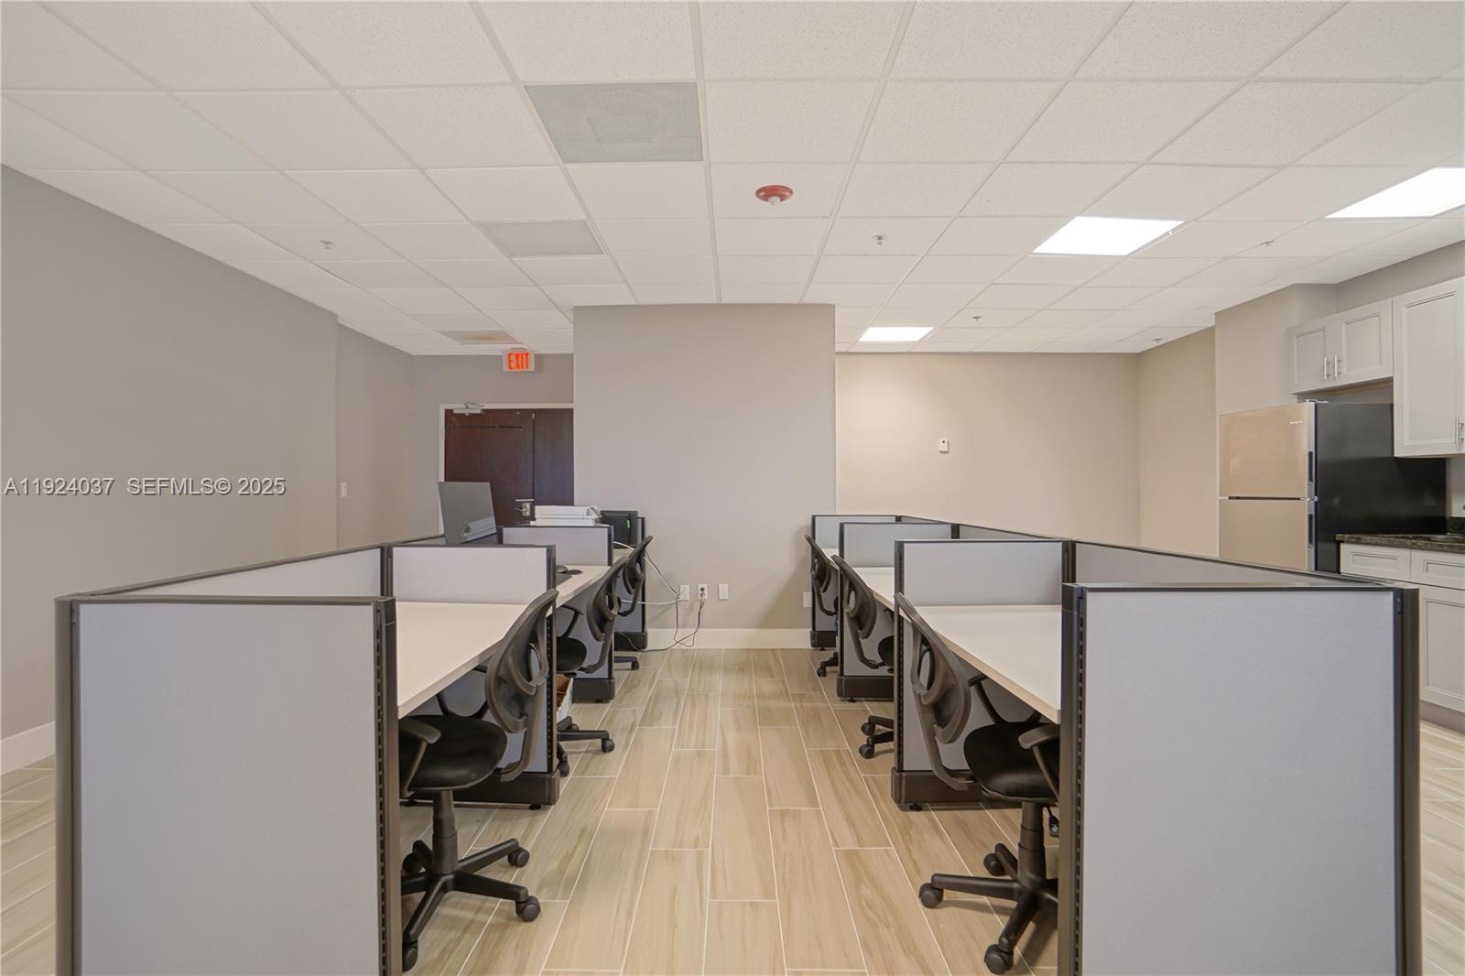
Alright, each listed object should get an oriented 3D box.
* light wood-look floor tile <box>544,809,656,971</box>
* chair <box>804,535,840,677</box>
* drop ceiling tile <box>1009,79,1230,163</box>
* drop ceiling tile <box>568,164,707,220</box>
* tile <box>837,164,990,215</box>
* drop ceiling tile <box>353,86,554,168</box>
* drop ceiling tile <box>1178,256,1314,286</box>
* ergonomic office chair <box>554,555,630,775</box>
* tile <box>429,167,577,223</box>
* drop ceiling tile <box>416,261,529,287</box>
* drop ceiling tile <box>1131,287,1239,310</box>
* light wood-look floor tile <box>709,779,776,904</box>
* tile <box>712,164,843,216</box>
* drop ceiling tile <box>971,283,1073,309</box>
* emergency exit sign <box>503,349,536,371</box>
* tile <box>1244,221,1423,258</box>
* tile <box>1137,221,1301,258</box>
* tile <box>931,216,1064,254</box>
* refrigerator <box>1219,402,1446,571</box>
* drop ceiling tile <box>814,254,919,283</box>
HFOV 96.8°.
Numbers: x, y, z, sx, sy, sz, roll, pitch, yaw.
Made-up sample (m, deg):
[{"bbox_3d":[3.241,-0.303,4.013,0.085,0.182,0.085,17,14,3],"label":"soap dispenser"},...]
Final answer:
[{"bbox_3d":[-0.386,1.247,2.095,0.206,0.010,0.839,0,0,0],"label":"light wood-look floor tile"},{"bbox_3d":[0.800,0.790,4.380,0.620,0.930,0.600,0,0,0],"label":"chair"},{"bbox_3d":[1.450,-1.395,2.490,0.605,0.020,0.550,0,0,0],"label":"drop ceiling tile"},{"bbox_3d":[-0.415,-1.396,3.082,0.615,0.018,0.570,0,0,0],"label":"drop ceiling tile"},{"bbox_3d":[0.872,-1.457,3.199,0.630,0.020,0.595,0,0,0],"label":"tile"},{"bbox_3d":[-1.037,-1.403,2.541,0.614,0.020,0.557,0,0,1],"label":"drop ceiling tile"},{"bbox_3d":[3.363,-1.424,4.250,0.618,0.020,0.576,0,0,0],"label":"drop ceiling tile"},{"bbox_3d":[-0.816,0.779,3.060,0.660,0.930,0.600,0,0,3],"label":"ergonomic office chair"},{"bbox_3d":[-1.037,-1.387,3.071,0.605,0.020,0.550,0,0,0],"label":"tile"},{"bbox_3d":[-1.647,-1.391,4.210,0.615,0.018,0.570,0,0,0],"label":"drop ceiling tile"},{"bbox_3d":[3.337,-1.408,4.752,0.614,0.020,0.557,0,0,1],"label":"drop ceiling tile"},{"bbox_3d":[0.031,1.249,2.387,0.207,0.010,0.848,0,0,0],"label":"light wood-look floor tile"},{"bbox_3d":[0.213,-1.417,3.123,0.618,0.020,0.576,0,0,0],"label":"tile"},{"bbox_3d":[2.111,-1.423,4.835,0.618,0.020,0.576,0,0,0],"label":"drop ceiling tile"},{"bbox_3d":[-2.107,-1.266,6.460,0.315,0.205,0.050,0,0,0],"label":"emergency exit sign"},{"bbox_3d":[3.369,-1.418,3.714,0.620,0.020,0.580,0,0,0],"label":"tile"},{"bbox_3d":[2.824,-1.461,3.804,0.630,0.020,0.595,0,0,0],"label":"tile"},{"bbox_3d":[1.461,-1.407,3.643,0.614,0.020,0.557,0,0,1],"label":"tile"},{"bbox_3d":[3.870,0.360,4.254,0.839,1.751,0.680,0,0,0],"label":"refrigerator"},{"bbox_3d":[0.844,-1.403,4.212,0.614,0.020,0.557,0,0,1],"label":"drop ceiling tile"}]

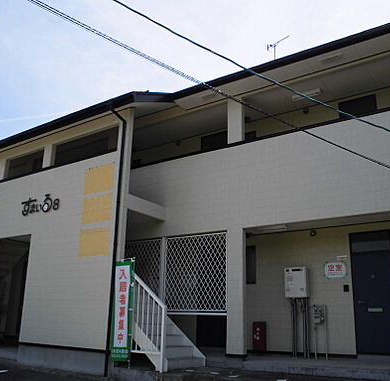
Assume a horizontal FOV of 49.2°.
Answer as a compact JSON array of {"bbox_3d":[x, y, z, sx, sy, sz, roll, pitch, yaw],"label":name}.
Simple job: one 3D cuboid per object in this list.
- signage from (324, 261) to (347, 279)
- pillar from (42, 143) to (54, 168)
[{"bbox_3d":[2.828,1.608,8.555,0.436,0.306,0.020,-10,-19,33],"label":"signage"},{"bbox_3d":[-3.634,-0.828,10.653,0.317,0.549,0.140,-10,-19,33],"label":"pillar"}]

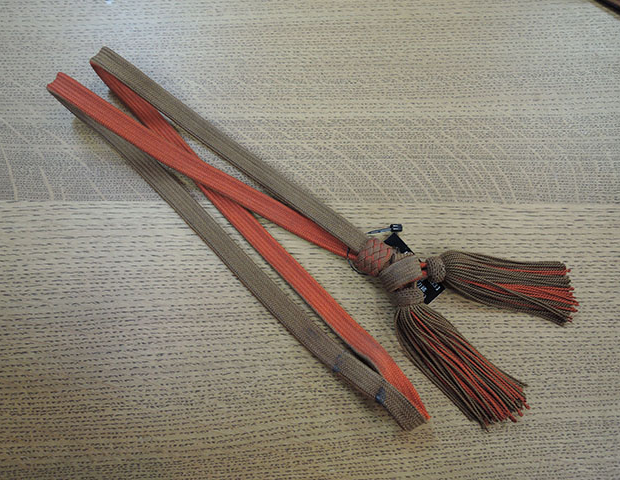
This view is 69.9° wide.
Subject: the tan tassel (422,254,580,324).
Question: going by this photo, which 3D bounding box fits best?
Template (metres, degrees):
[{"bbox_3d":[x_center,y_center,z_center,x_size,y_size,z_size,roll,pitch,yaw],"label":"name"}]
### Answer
[{"bbox_3d":[0.101,0.024,0.232,0.078,0.015,0.036,6,63,3],"label":"tan tassel"}]

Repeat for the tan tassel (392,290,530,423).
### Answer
[{"bbox_3d":[0.068,0.056,0.215,0.033,0.015,0.082,-41,70,-18],"label":"tan tassel"}]

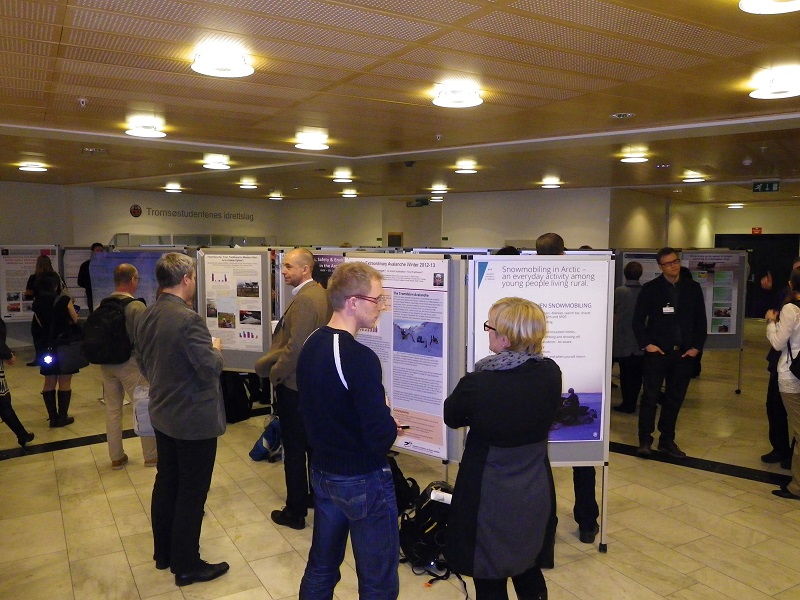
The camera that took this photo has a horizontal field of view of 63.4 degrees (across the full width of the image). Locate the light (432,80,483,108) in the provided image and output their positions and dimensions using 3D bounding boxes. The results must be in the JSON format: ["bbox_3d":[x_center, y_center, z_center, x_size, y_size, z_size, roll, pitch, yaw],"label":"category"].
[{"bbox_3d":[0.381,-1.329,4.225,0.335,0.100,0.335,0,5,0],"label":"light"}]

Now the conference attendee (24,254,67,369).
[{"bbox_3d":[-5.223,0.125,9.550,0.480,1.630,0.360,-2,6,-22],"label":"conference attendee"}]

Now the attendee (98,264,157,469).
[{"bbox_3d":[-2.263,0.543,5.442,0.500,1.700,0.380,3,6,25],"label":"attendee"}]

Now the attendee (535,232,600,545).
[{"bbox_3d":[1.006,0.542,3.950,0.520,1.880,0.360,1,5,4],"label":"attendee"}]

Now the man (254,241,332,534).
[{"bbox_3d":[-0.709,0.574,4.349,0.460,1.820,0.520,1,5,6],"label":"man"}]

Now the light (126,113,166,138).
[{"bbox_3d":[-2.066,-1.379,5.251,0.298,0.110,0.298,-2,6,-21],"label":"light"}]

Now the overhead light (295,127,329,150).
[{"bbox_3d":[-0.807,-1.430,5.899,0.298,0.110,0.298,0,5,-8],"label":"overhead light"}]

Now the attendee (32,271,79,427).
[{"bbox_3d":[-3.530,0.481,6.651,0.500,1.580,0.420,4,6,37],"label":"attendee"}]

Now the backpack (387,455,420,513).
[{"bbox_3d":[-0.025,1.274,4.637,0.330,0.410,0.260,0,5,0],"label":"backpack"}]

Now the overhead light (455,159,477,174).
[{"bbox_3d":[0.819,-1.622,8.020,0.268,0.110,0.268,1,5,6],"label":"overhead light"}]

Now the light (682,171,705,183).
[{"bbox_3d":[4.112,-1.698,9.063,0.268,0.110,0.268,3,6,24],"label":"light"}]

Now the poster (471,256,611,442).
[{"bbox_3d":[0.824,0.310,3.785,0.790,1.080,0.030,0,5,-3],"label":"poster"}]

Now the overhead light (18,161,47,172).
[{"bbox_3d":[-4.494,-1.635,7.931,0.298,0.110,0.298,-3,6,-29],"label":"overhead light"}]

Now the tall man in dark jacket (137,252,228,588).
[{"bbox_3d":[-1.198,0.632,3.483,0.520,1.760,0.420,4,7,38],"label":"tall man in dark jacket"}]

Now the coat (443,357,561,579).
[{"bbox_3d":[0.420,0.659,2.650,0.470,0.890,0.370,-2,5,-20],"label":"coat"}]

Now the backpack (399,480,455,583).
[{"bbox_3d":[0.170,1.323,3.844,0.330,0.460,0.270,1,5,10],"label":"backpack"}]

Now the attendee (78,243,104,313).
[{"bbox_3d":[-4.230,0.134,9.049,0.520,1.830,0.360,-1,5,-17],"label":"attendee"}]

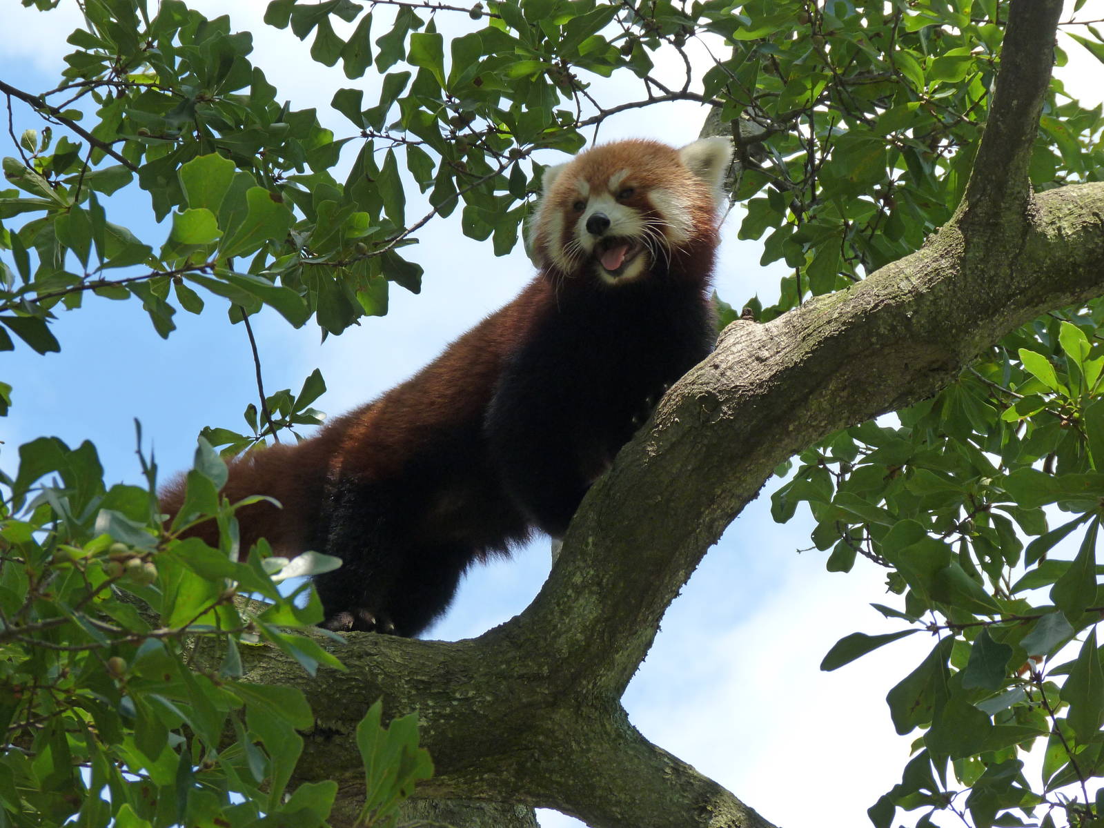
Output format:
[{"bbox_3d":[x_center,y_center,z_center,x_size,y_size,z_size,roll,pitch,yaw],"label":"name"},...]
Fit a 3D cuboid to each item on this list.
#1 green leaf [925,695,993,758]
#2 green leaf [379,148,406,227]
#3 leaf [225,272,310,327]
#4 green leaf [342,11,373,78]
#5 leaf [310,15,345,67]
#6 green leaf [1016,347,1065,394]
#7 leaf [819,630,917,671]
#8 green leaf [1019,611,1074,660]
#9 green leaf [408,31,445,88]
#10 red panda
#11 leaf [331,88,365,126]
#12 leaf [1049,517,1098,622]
[{"bbox_3d":[0.409,0.314,4.450,0.076,0.015,0.066,-16,-67,12],"label":"green leaf"},{"bbox_3d":[-0.178,-0.253,4.950,0.028,0.088,0.024,-8,-11,0],"label":"green leaf"},{"bbox_3d":[-0.290,-0.116,4.500,0.102,0.016,0.040,31,-49,6],"label":"leaf"},{"bbox_3d":[-0.217,-0.413,4.950,0.033,0.078,0.024,13,-11,0],"label":"green leaf"},{"bbox_3d":[-0.240,-0.401,4.750,0.040,0.061,0.013,-5,15,4],"label":"leaf"},{"bbox_3d":[0.529,-0.047,4.800,0.064,0.013,0.032,48,-50,-6],"label":"green leaf"},{"bbox_3d":[0.318,0.237,4.450,0.104,0.015,0.042,-22,-42,3],"label":"leaf"},{"bbox_3d":[0.497,0.222,4.450,0.044,0.060,0.014,34,-16,23],"label":"green leaf"},{"bbox_3d":[-0.139,-0.395,4.950,0.038,0.072,0.025,-23,-11,0],"label":"green leaf"},{"bbox_3d":[-0.115,-0.026,4.620,0.610,0.430,0.250,-16,-27,35],"label":"red panda"},{"bbox_3d":[-0.219,-0.329,4.750,0.036,0.012,0.055,-25,-71,12],"label":"leaf"},{"bbox_3d":[0.530,0.157,4.500,0.047,0.108,0.025,11,-11,0],"label":"leaf"}]

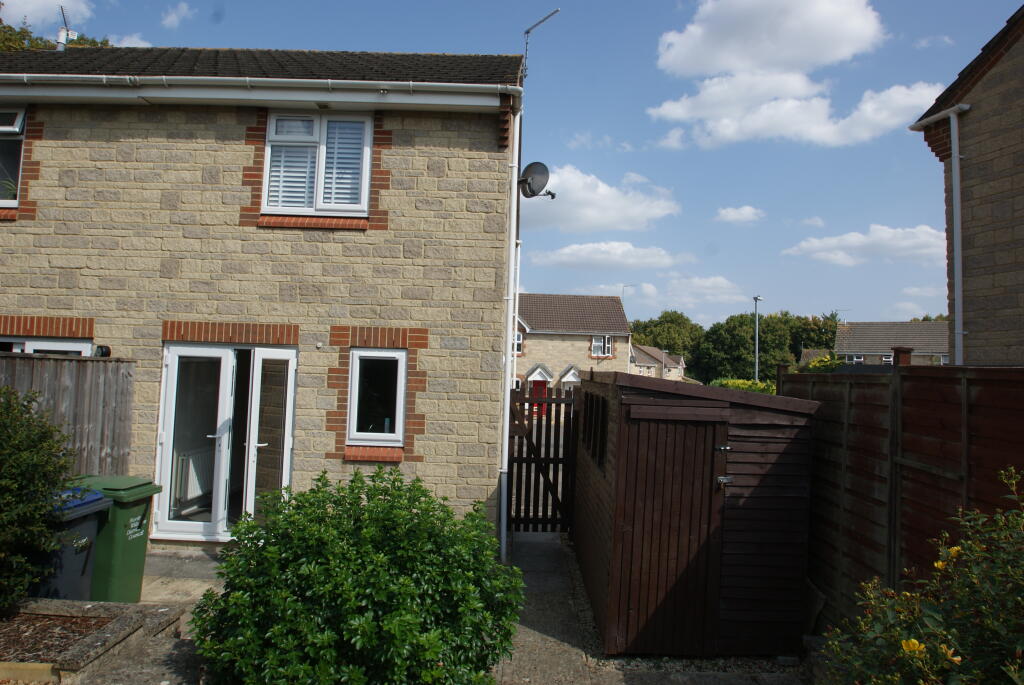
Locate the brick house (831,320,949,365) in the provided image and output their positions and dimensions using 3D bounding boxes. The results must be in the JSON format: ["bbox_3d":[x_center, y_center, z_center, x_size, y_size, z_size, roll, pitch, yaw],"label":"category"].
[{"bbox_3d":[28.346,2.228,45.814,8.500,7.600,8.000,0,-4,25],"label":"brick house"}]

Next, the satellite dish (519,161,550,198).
[{"bbox_3d":[0.299,-1.901,7.350,0.360,0.440,0.470,5,-5,-37],"label":"satellite dish"}]

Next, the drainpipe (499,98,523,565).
[{"bbox_3d":[-0.014,-0.125,6.659,0.080,4.822,0.090,2,-4,1],"label":"drainpipe"}]

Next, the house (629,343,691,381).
[{"bbox_3d":[18.698,4.359,80.500,7.800,7.600,7.500,5,-5,-38],"label":"house"}]

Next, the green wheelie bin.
[{"bbox_3d":[-3.470,1.725,5.250,0.720,1.070,0.570,2,-4,0],"label":"green wheelie bin"}]

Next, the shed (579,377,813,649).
[{"bbox_3d":[1.407,1.308,5.628,1.450,2.000,2.420,2,-4,1],"label":"shed"}]

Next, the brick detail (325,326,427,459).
[{"bbox_3d":[-1.441,0.551,6.700,1.070,1.420,0.140,2,-4,1],"label":"brick detail"}]

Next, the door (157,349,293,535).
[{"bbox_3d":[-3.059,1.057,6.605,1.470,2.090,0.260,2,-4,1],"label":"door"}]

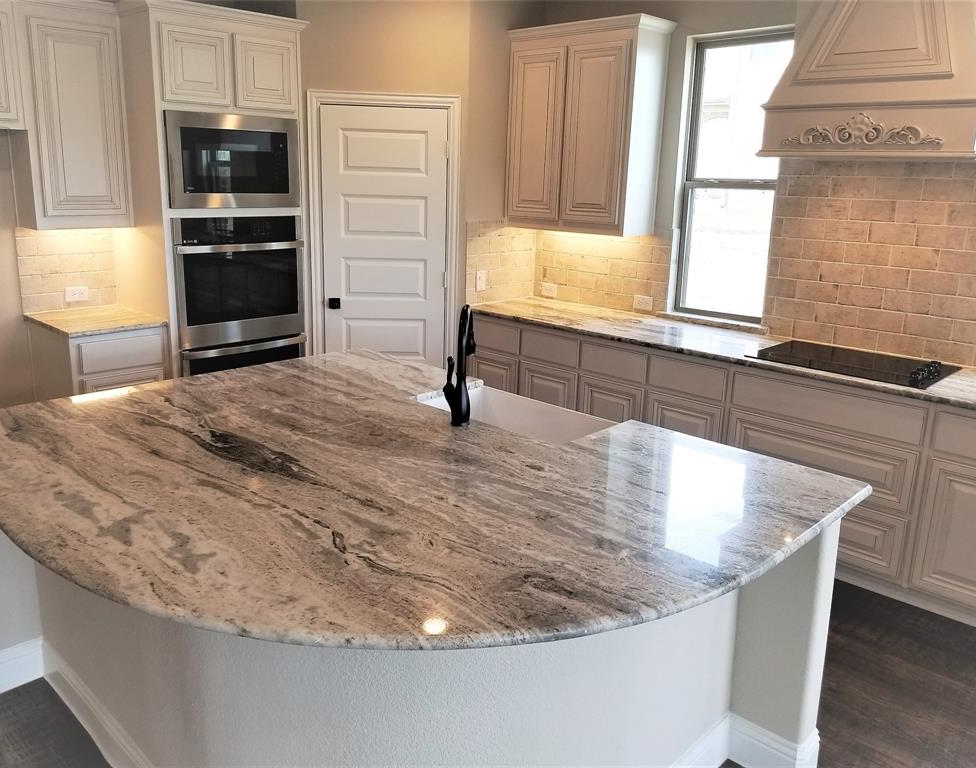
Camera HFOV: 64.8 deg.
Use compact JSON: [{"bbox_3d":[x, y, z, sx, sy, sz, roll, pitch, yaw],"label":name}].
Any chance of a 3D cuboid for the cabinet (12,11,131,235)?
[{"bbox_3d":[-2.172,-1.367,3.947,0.394,1.114,0.476,15,20,40],"label":"cabinet"}]

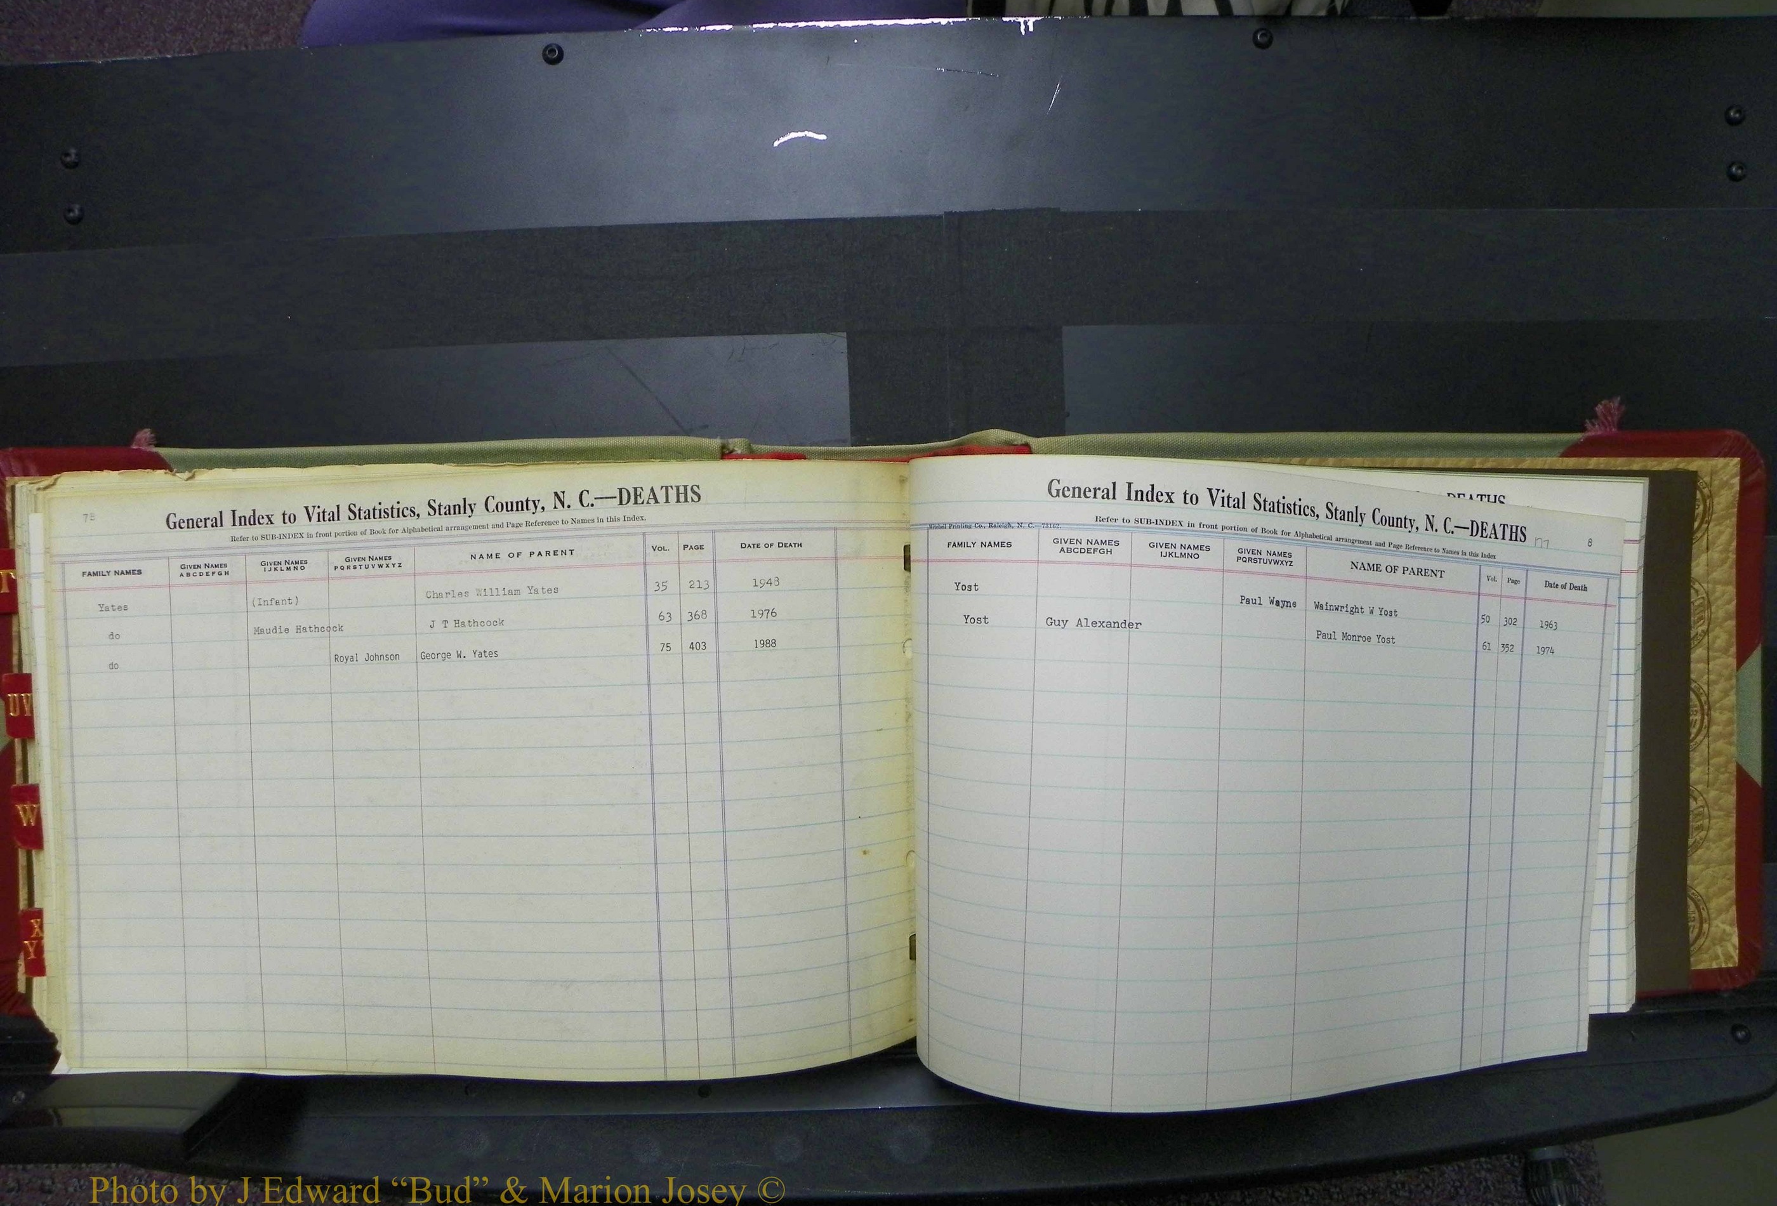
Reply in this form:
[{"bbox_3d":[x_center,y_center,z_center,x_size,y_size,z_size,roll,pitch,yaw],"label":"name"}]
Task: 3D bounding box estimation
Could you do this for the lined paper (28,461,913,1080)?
[{"bbox_3d":[-0.161,0.064,0.508,0.341,0.041,0.228,-2,91,0],"label":"lined paper"}]

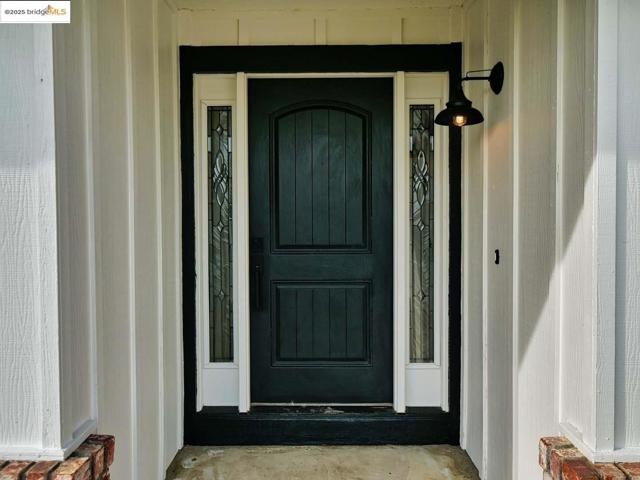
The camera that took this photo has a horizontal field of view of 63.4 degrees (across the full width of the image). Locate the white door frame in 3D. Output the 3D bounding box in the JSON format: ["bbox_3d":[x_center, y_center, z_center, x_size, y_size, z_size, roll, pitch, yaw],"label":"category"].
[{"bbox_3d":[0.011,0.022,3.131,1.506,2.018,0.119,0,1,1],"label":"white door frame"}]

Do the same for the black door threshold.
[{"bbox_3d":[0.013,1.112,3.095,1.609,0.171,0.159,0,1,1],"label":"black door threshold"}]

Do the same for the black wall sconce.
[{"bbox_3d":[0.678,-0.669,2.372,0.296,0.295,0.228,0,1,1],"label":"black wall sconce"}]

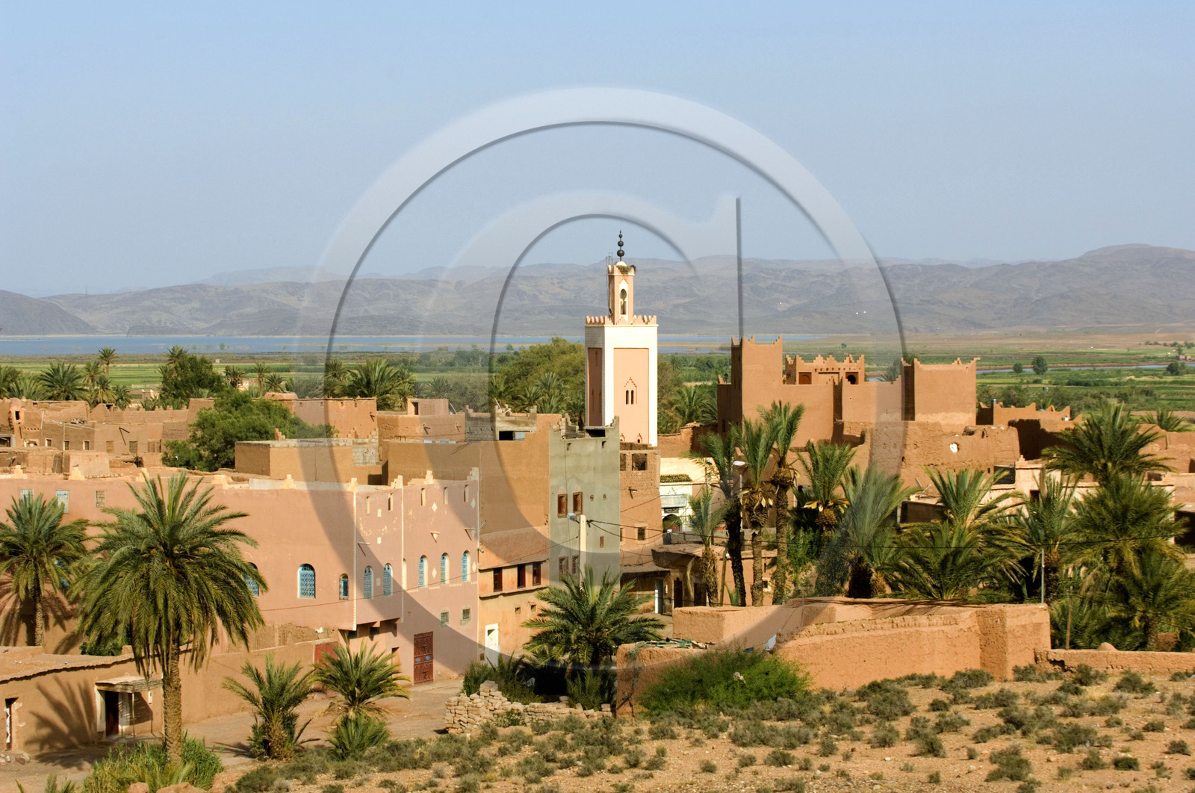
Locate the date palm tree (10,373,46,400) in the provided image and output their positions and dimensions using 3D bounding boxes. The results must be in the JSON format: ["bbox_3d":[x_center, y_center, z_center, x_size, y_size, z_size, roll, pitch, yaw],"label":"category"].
[{"bbox_3d":[-86.554,0.878,590.097,5.500,9.000,5.500,0,1,0],"label":"date palm tree"}]

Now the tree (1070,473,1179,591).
[{"bbox_3d":[27.853,8.470,205.095,5.800,8.800,5.800,0,1,0],"label":"tree"}]

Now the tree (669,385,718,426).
[{"bbox_3d":[8.961,3.646,365.000,5.010,9.490,4.860,0,1,0],"label":"tree"}]

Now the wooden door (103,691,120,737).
[{"bbox_3d":[-20.651,13.503,165.000,0.120,1.970,1.120,0,1,24],"label":"wooden door"}]

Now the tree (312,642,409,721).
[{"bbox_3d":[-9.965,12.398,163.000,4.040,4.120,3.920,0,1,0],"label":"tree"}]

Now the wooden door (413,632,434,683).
[{"bbox_3d":[-8.484,12.737,189.000,0.150,2.450,2.100,0,1,24],"label":"wooden door"}]

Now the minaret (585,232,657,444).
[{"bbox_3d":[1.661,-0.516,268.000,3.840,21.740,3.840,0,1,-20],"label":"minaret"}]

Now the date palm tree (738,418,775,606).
[{"bbox_3d":[9.466,7.390,230.000,2.380,12.180,2.310,0,1,0],"label":"date palm tree"}]

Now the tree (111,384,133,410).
[{"bbox_3d":[-83.390,1.790,680.086,4.200,8.000,4.200,0,1,0],"label":"tree"}]

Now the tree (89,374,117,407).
[{"bbox_3d":[-86.663,0.753,680.099,4.600,9.200,4.600,0,1,0],"label":"tree"}]

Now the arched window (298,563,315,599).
[{"bbox_3d":[-13.795,8.791,184.000,0.920,1.600,0.150,1,1,25],"label":"arched window"}]

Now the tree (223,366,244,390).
[{"bbox_3d":[-82.499,-2.735,880.089,4.800,8.300,4.800,0,1,0],"label":"tree"}]

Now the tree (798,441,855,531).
[{"bbox_3d":[14.004,7.501,237.000,3.540,9.580,3.430,0,1,0],"label":"tree"}]

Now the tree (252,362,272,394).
[{"bbox_3d":[-73.447,-3.683,850.000,4.400,7.700,4.400,0,1,0],"label":"tree"}]

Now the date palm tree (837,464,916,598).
[{"bbox_3d":[15.689,8.212,218.000,4.460,8.820,4.330,0,1,0],"label":"date palm tree"}]

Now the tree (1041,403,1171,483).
[{"bbox_3d":[29.542,6.047,225.124,7.300,11.500,7.300,0,1,0],"label":"tree"}]

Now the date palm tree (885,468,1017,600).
[{"bbox_3d":[19.522,8.112,214.000,7.260,8.340,7.040,0,1,0],"label":"date palm tree"}]

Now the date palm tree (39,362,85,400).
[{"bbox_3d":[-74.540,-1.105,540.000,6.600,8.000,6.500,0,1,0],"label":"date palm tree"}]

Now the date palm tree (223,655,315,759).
[{"bbox_3d":[-13.302,12.565,157.000,3.700,4.250,3.600,0,1,0],"label":"date palm tree"}]

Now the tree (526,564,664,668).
[{"bbox_3d":[-0.203,11.050,187.000,6.750,5.850,6.550,0,1,0],"label":"tree"}]

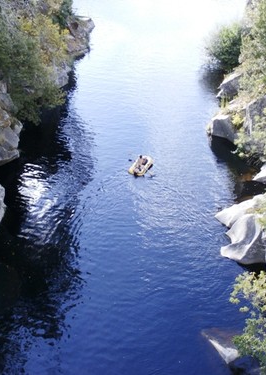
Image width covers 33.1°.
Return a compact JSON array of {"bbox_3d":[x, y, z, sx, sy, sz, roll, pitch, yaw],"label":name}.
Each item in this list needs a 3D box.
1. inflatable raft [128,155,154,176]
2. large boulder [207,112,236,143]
[{"bbox_3d":[0.600,-1.522,32.000,1.080,0.420,2.120,14,38,18],"label":"inflatable raft"},{"bbox_3d":[6.852,-4.623,34.475,2.100,1.750,1.800,0,36,0],"label":"large boulder"}]

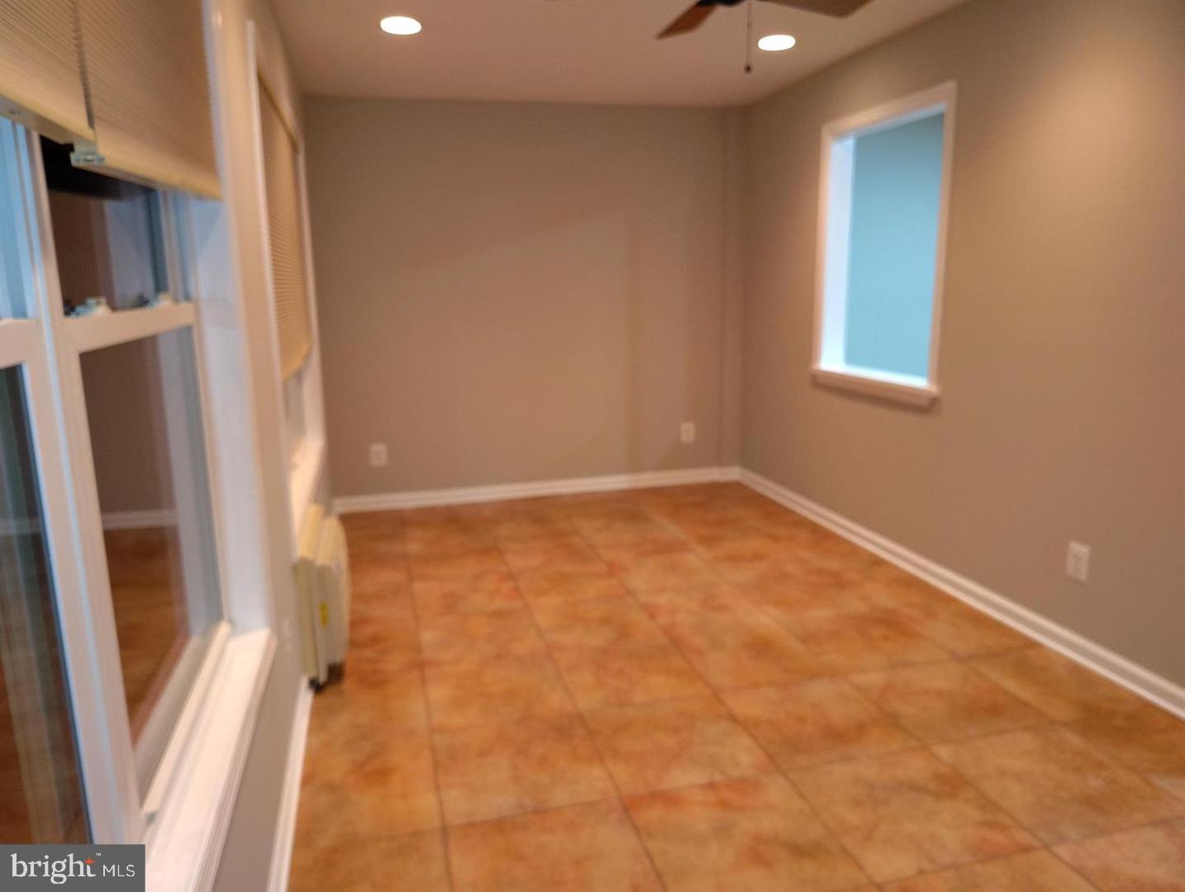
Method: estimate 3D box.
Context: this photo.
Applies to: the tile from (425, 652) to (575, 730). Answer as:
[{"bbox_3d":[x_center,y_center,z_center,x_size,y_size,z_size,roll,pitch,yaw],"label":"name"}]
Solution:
[{"bbox_3d":[-0.318,0.814,2.748,0.453,0.012,0.453,-4,11,-14],"label":"tile"}]

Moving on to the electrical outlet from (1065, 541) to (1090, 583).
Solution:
[{"bbox_3d":[1.680,0.403,2.853,0.007,0.119,0.075,-3,11,-14],"label":"electrical outlet"}]

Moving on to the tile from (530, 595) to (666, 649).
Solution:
[{"bbox_3d":[0.009,0.704,3.291,0.455,0.010,0.455,-3,11,-14],"label":"tile"}]

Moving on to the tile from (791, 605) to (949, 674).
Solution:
[{"bbox_3d":[1.010,0.731,3.082,0.453,0.012,0.453,-4,11,-14],"label":"tile"}]

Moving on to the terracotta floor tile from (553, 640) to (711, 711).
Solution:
[{"bbox_3d":[0.124,0.786,2.856,0.455,0.010,0.455,-3,11,-14],"label":"terracotta floor tile"}]

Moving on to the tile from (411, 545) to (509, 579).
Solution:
[{"bbox_3d":[-0.663,0.567,4.049,0.455,0.010,0.455,-3,11,-14],"label":"tile"}]

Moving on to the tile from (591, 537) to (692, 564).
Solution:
[{"bbox_3d":[0.236,0.517,4.232,0.453,0.012,0.453,-4,11,-14],"label":"tile"}]

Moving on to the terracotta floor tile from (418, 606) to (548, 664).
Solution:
[{"bbox_3d":[-0.432,0.730,3.183,0.453,0.012,0.453,-4,11,-14],"label":"terracotta floor tile"}]

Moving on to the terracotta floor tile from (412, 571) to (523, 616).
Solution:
[{"bbox_3d":[-0.548,0.649,3.614,0.455,0.010,0.455,-3,11,-14],"label":"terracotta floor tile"}]

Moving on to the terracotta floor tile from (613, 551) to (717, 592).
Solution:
[{"bbox_3d":[0.337,0.596,3.838,0.455,0.010,0.455,-3,11,-14],"label":"terracotta floor tile"}]

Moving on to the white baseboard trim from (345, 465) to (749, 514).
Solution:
[{"bbox_3d":[-0.260,0.268,5.242,2.591,0.102,0.016,-4,11,-14],"label":"white baseboard trim"}]

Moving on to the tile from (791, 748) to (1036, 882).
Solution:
[{"bbox_3d":[0.796,0.924,2.099,0.455,0.010,0.455,-3,11,-14],"label":"tile"}]

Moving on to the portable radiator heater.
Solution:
[{"bbox_3d":[-0.974,0.521,3.041,0.148,0.465,0.690,-4,11,-14],"label":"portable radiator heater"}]

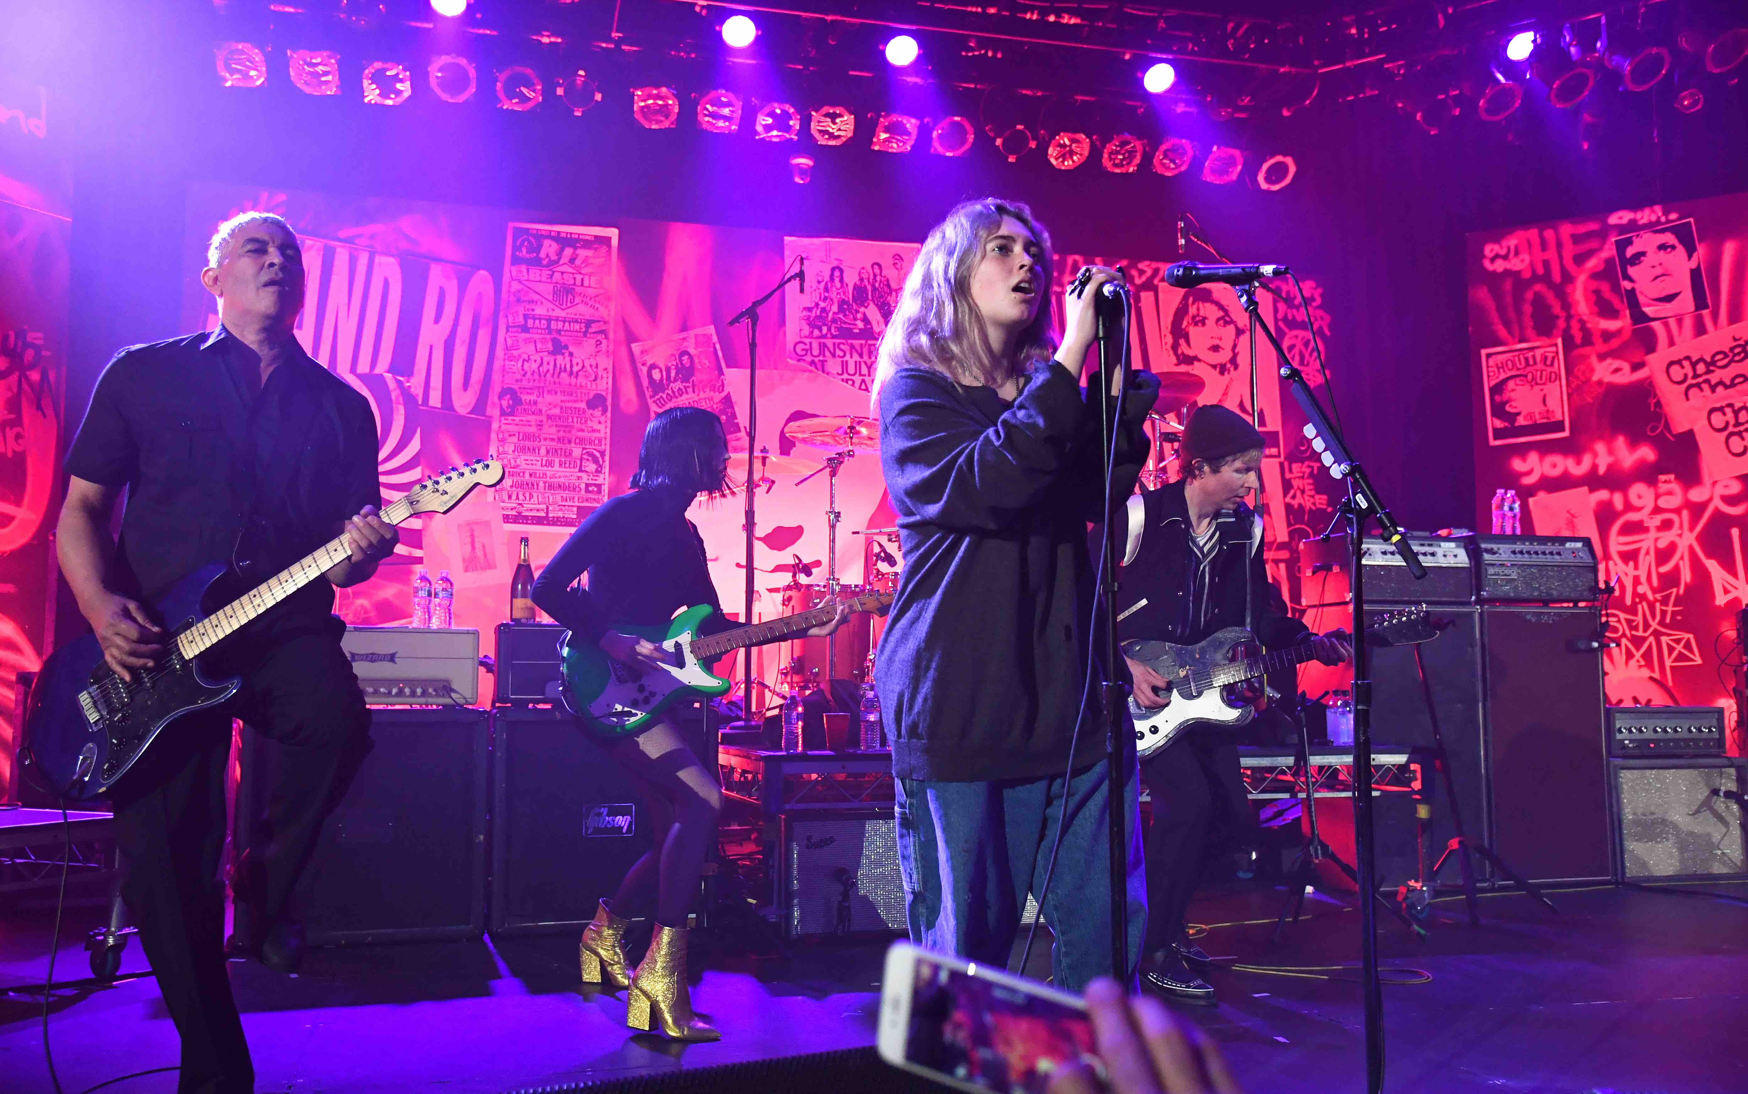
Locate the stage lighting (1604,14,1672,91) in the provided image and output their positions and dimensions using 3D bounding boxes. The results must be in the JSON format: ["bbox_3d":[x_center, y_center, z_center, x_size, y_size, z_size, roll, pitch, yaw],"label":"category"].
[{"bbox_3d":[4.119,-2.648,8.169,0.280,0.330,0.290,2,-49,-17],"label":"stage lighting"}]

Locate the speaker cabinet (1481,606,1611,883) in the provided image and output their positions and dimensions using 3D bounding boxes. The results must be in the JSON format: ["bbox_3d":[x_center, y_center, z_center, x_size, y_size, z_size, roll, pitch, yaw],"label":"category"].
[{"bbox_3d":[2.949,0.896,6.894,0.660,1.220,0.406,1,-6,-17],"label":"speaker cabinet"}]

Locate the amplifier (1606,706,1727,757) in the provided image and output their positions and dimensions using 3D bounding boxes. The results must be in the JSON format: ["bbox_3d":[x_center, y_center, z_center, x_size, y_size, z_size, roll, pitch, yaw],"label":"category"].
[{"bbox_3d":[3.562,0.850,6.944,0.600,0.225,0.280,1,-6,-14],"label":"amplifier"}]

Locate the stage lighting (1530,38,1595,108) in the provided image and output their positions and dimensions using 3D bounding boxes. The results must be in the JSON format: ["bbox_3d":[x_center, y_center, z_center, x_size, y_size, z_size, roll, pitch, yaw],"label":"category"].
[{"bbox_3d":[3.915,-2.702,8.594,0.260,0.300,0.260,2,-43,-22],"label":"stage lighting"}]

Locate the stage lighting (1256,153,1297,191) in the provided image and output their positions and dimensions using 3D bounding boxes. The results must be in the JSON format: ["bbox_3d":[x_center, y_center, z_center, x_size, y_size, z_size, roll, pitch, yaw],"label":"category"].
[{"bbox_3d":[2.477,-2.423,9.465,0.260,0.300,0.260,2,-48,-19],"label":"stage lighting"}]

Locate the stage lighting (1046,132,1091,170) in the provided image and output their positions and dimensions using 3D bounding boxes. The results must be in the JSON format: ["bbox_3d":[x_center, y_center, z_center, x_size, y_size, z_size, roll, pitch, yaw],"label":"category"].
[{"bbox_3d":[1.171,-2.509,9.333,0.265,0.290,0.275,2,-49,-17],"label":"stage lighting"}]

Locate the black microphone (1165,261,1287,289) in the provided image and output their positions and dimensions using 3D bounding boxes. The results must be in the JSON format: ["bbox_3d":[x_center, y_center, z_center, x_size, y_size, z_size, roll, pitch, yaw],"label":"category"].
[{"bbox_3d":[0.635,-0.492,2.720,0.215,0.050,0.050,-1,0,9],"label":"black microphone"}]

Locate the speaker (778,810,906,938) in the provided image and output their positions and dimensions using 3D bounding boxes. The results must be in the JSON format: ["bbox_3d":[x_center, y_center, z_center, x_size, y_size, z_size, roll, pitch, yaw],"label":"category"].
[{"bbox_3d":[-0.044,1.125,5.299,0.560,0.418,0.260,1,-5,-14],"label":"speaker"}]

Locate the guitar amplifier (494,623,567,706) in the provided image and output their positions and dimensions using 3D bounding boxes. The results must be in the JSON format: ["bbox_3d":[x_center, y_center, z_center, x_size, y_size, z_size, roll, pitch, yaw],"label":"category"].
[{"bbox_3d":[-0.999,0.429,5.473,0.720,0.291,0.250,1,-5,-14],"label":"guitar amplifier"}]

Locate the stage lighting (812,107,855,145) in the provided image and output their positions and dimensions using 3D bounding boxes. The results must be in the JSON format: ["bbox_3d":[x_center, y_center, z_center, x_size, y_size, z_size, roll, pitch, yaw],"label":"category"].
[{"bbox_3d":[-0.259,-2.521,8.779,0.260,0.300,0.260,1,-48,-13],"label":"stage lighting"}]

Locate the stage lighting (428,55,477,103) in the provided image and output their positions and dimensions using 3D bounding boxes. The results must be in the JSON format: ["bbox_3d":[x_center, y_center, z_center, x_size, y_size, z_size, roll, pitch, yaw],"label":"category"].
[{"bbox_3d":[-2.292,-2.569,8.206,0.260,0.260,0.340,1,22,-16],"label":"stage lighting"}]

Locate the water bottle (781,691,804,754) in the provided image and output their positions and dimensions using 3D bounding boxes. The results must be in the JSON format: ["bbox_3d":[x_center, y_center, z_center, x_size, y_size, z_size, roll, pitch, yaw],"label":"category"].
[{"bbox_3d":[-0.279,0.605,5.165,0.066,0.208,0.066,1,-6,-14],"label":"water bottle"}]

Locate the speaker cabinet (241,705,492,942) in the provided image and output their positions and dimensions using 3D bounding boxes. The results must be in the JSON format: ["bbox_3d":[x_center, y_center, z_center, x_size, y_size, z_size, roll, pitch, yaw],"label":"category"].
[{"bbox_3d":[-1.747,0.951,5.198,0.775,0.770,0.360,2,-6,-16],"label":"speaker cabinet"}]

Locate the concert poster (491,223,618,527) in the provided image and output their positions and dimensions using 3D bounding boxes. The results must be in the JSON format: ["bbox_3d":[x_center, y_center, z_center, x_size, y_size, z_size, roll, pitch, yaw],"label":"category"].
[{"bbox_3d":[-1.809,-0.977,8.583,0.624,1.752,0.010,3,-6,-16],"label":"concert poster"}]

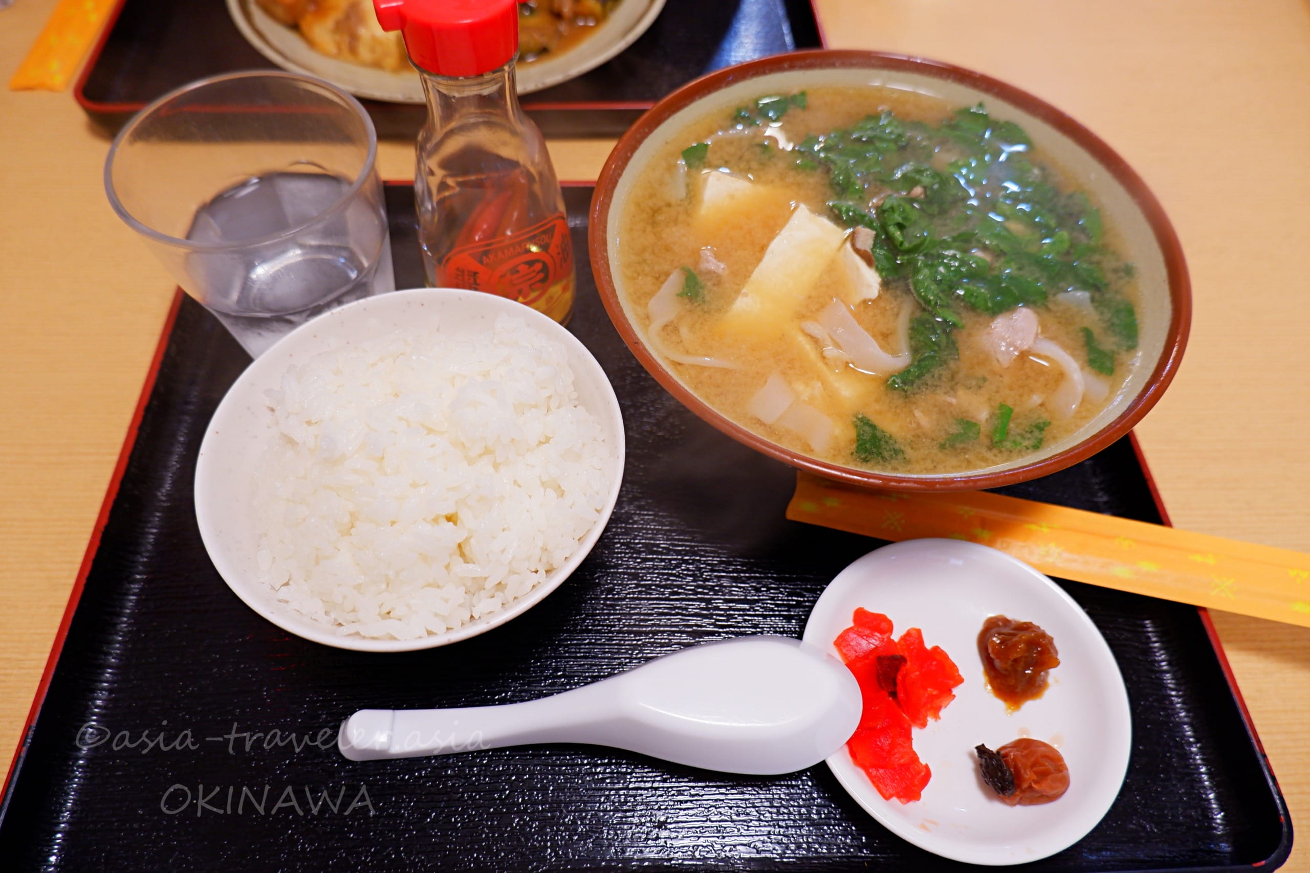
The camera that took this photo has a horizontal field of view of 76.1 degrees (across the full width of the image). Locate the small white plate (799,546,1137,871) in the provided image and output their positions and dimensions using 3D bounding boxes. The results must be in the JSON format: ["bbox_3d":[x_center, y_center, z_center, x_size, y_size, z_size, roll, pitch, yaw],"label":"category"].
[{"bbox_3d":[0.102,0.087,0.285,0.107,0.019,0.107,3,58,0],"label":"small white plate"}]

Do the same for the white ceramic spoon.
[{"bbox_3d":[-0.018,0.087,0.268,0.170,0.039,0.044,-1,58,-3],"label":"white ceramic spoon"}]

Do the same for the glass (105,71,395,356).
[{"bbox_3d":[-0.137,-0.066,0.321,0.085,0.106,0.085,3,58,0],"label":"glass"}]

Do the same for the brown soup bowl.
[{"bbox_3d":[0.080,-0.051,0.333,0.209,0.085,0.209,1,58,-2],"label":"brown soup bowl"}]

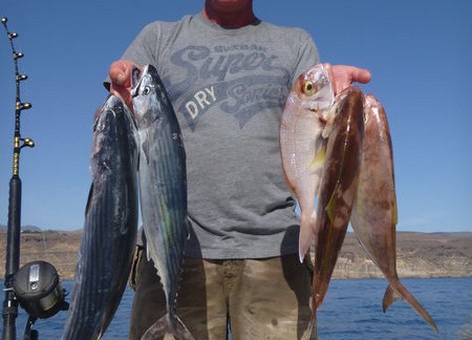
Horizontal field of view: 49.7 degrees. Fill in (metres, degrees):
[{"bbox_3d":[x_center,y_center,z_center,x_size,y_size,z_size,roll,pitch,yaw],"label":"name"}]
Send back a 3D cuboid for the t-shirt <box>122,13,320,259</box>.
[{"bbox_3d":[-0.035,-0.084,1.157,0.480,0.610,0.280,0,-12,0],"label":"t-shirt"}]

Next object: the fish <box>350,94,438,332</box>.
[{"bbox_3d":[0.267,0.075,0.904,0.112,0.430,0.070,-14,-10,23],"label":"fish"}]

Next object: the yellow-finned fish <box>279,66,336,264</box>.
[{"bbox_3d":[0.132,-0.019,0.903,0.108,0.360,0.055,5,-9,-4],"label":"yellow-finned fish"}]

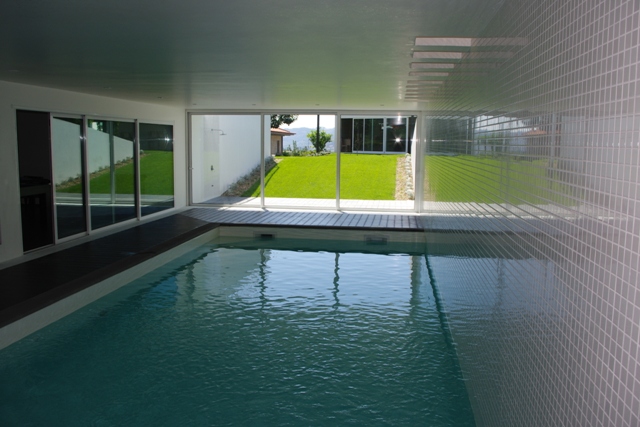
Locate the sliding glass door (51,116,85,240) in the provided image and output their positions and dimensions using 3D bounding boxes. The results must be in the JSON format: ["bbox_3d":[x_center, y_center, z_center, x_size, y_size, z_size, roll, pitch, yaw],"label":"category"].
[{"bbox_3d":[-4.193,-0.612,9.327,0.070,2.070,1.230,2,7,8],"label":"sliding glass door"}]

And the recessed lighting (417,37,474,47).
[{"bbox_3d":[0.937,-1.317,4.130,0.430,0.060,0.370,2,7,8],"label":"recessed lighting"}]

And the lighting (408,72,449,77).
[{"bbox_3d":[1.216,-1.563,6.074,0.430,0.060,0.320,2,7,8],"label":"lighting"}]

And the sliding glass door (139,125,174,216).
[{"bbox_3d":[-3.692,-1.016,12.514,0.070,2.070,1.890,2,7,8],"label":"sliding glass door"}]

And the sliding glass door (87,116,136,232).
[{"bbox_3d":[-3.982,-0.779,10.650,0.070,2.070,1.910,2,7,8],"label":"sliding glass door"}]

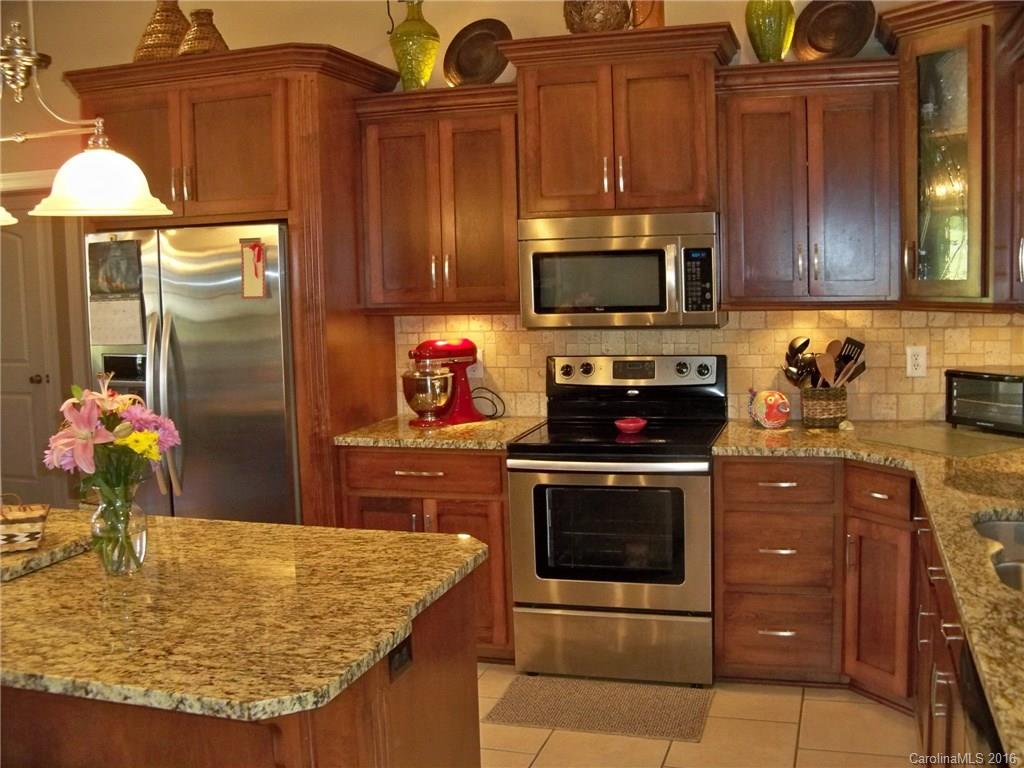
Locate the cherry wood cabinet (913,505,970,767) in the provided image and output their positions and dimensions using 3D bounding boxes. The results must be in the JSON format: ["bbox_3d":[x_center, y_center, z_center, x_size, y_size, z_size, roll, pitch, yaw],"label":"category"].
[{"bbox_3d":[1.402,0.791,2.614,0.604,0.853,1.280,0,7,18],"label":"cherry wood cabinet"}]

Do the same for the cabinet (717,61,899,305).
[{"bbox_3d":[1.113,-0.726,3.906,0.648,0.885,0.390,0,6,16],"label":"cabinet"}]

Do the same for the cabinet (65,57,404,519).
[{"bbox_3d":[-1.113,-0.100,4.413,1.140,2.380,0.790,0,6,16],"label":"cabinet"}]

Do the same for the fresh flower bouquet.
[{"bbox_3d":[-0.856,0.191,2.228,0.290,0.440,0.265,-4,7,-22],"label":"fresh flower bouquet"}]

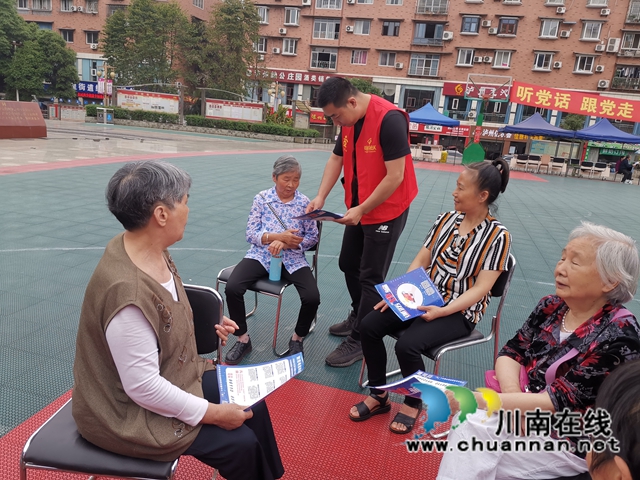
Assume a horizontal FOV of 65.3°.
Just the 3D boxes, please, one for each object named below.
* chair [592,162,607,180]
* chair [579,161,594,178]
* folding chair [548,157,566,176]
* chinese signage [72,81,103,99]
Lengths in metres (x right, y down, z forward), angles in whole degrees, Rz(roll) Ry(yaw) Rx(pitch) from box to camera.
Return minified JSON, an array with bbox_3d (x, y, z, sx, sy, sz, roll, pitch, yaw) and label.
[{"bbox_3d":[12.811,-3.119,22.800,0.480,0.840,0.520,10,14,23],"label":"chair"},{"bbox_3d":[12.325,-3.216,23.000,0.480,0.840,0.520,10,14,23],"label":"chair"},{"bbox_3d":[10.999,-3.431,23.138,0.510,0.820,0.550,8,14,10],"label":"folding chair"},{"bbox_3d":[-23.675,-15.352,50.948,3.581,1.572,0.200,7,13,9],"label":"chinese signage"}]

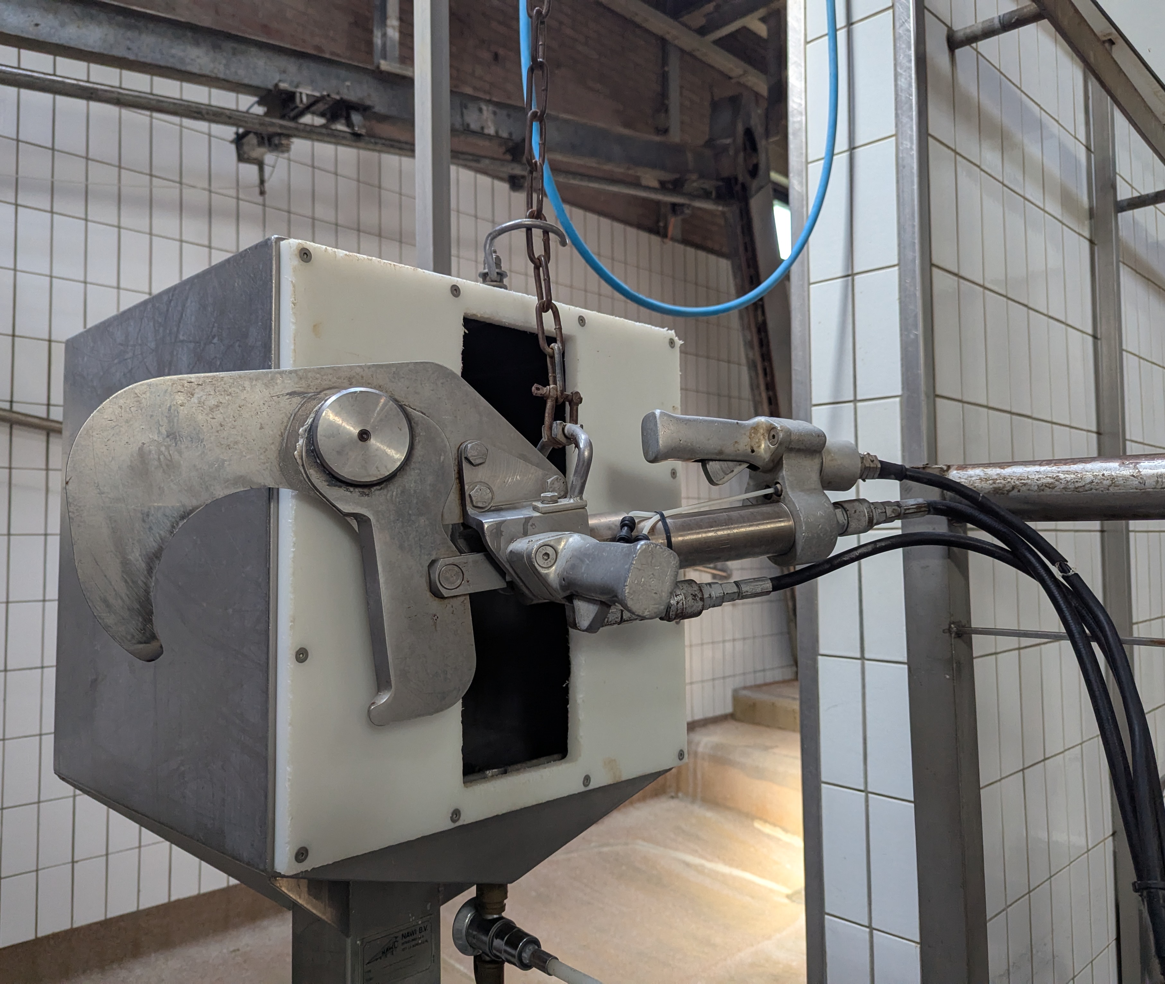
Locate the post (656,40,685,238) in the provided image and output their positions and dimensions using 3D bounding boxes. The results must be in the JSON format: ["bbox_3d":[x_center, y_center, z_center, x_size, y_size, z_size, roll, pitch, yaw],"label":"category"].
[{"bbox_3d":[0.579,-2.343,6.045,0.115,1.360,0.090,3,-4,-44],"label":"post"}]

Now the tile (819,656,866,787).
[{"bbox_3d":[0.498,0.441,1.733,0.088,0.239,0.012,-3,-4,43],"label":"tile"}]

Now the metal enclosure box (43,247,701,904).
[{"bbox_3d":[-0.243,0.086,1.056,0.500,0.540,0.505,-3,-4,43],"label":"metal enclosure box"}]

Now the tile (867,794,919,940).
[{"bbox_3d":[0.568,0.681,1.655,0.088,0.239,0.012,-3,-4,43],"label":"tile"}]

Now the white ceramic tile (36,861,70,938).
[{"bbox_3d":[-1.951,1.509,3.361,0.114,0.239,0.012,3,-4,-44],"label":"white ceramic tile"}]

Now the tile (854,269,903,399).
[{"bbox_3d":[0.560,-0.297,1.708,0.088,0.239,0.012,-3,-4,43],"label":"tile"}]

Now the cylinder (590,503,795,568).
[{"bbox_3d":[0.108,0.043,0.844,0.220,0.051,0.051,-3,-1,-28],"label":"cylinder"}]

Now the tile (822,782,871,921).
[{"bbox_3d":[0.500,0.685,1.719,0.088,0.239,0.012,-3,-4,43],"label":"tile"}]

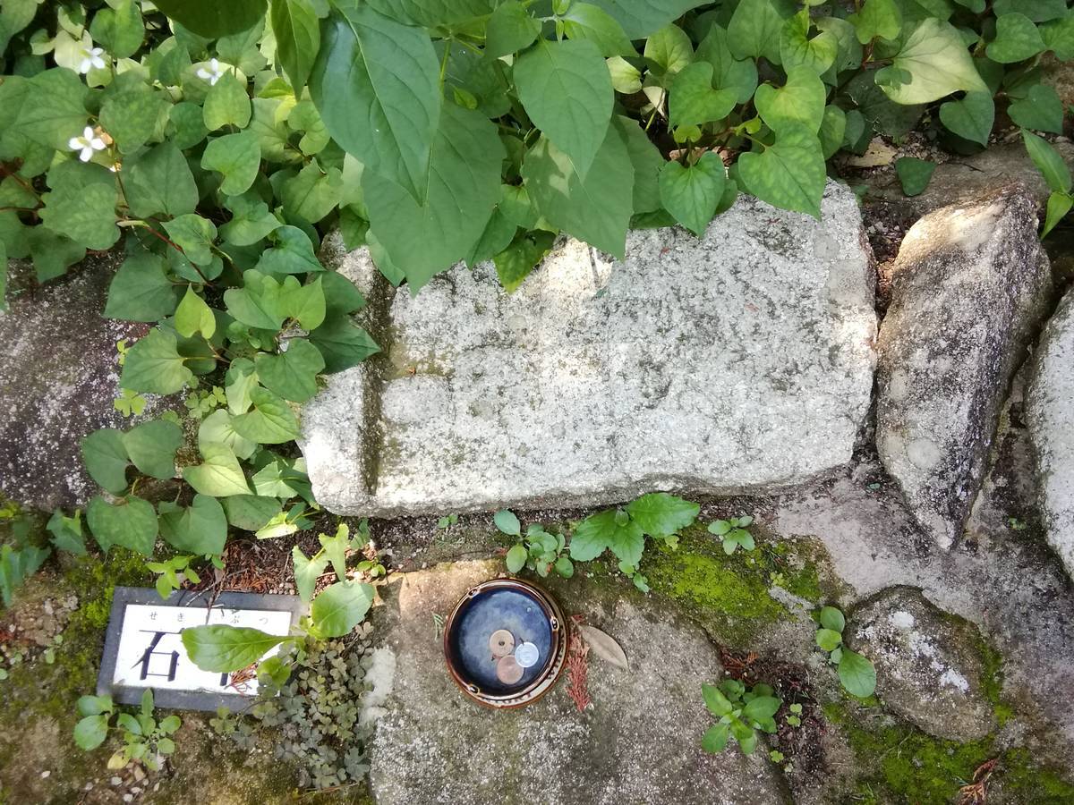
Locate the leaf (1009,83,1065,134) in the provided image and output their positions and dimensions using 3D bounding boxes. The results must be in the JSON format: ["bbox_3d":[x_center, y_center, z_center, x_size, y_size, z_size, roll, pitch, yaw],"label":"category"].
[{"bbox_3d":[0.461,-0.265,0.733,0.051,0.010,0.041,41,100,17],"label":"leaf"}]

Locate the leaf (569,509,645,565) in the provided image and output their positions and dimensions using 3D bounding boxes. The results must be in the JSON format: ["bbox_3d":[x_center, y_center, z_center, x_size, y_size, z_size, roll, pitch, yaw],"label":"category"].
[{"bbox_3d":[0.066,0.122,0.714,0.058,0.020,0.060,35,79,12],"label":"leaf"}]

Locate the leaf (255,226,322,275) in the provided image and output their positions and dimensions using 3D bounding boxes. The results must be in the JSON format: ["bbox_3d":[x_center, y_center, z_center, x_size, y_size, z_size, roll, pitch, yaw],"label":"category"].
[{"bbox_3d":[-0.218,-0.135,0.715,0.057,0.018,0.050,31,84,7],"label":"leaf"}]

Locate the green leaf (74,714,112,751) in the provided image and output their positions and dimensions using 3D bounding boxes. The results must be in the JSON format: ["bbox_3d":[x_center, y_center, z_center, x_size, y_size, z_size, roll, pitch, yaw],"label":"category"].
[{"bbox_3d":[-0.375,0.279,0.680,0.029,0.007,0.029,24,75,7],"label":"green leaf"}]

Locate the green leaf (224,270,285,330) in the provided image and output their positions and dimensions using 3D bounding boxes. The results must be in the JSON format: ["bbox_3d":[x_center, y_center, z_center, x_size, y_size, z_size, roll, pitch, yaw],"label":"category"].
[{"bbox_3d":[-0.261,-0.095,0.745,0.064,0.013,0.048,42,82,4],"label":"green leaf"}]

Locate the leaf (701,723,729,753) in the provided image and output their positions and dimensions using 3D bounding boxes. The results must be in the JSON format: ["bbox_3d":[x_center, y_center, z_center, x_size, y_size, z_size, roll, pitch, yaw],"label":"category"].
[{"bbox_3d":[0.142,0.271,0.650,0.017,0.007,0.028,36,83,9],"label":"leaf"}]

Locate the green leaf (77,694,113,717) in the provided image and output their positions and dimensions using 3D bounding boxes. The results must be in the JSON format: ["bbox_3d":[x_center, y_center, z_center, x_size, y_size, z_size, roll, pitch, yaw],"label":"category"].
[{"bbox_3d":[-0.372,0.256,0.680,0.030,0.008,0.019,-8,78,-1],"label":"green leaf"}]

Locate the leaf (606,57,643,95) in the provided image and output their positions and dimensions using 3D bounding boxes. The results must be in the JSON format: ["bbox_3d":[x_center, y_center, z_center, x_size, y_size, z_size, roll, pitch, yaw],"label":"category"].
[{"bbox_3d":[0.084,-0.325,0.800,0.045,0.012,0.036,7,95,4],"label":"leaf"}]

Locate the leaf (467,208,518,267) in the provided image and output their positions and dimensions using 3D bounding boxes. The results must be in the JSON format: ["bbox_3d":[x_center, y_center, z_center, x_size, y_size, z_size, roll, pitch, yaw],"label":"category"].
[{"bbox_3d":[-0.044,-0.152,0.735,0.041,0.014,0.061,24,89,-3],"label":"leaf"}]

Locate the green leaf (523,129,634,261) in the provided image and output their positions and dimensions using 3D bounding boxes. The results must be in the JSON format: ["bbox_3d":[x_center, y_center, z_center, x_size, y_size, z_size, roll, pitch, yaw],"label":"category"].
[{"bbox_3d":[0.035,-0.178,0.685,0.082,0.022,0.123,-28,87,-1],"label":"green leaf"}]

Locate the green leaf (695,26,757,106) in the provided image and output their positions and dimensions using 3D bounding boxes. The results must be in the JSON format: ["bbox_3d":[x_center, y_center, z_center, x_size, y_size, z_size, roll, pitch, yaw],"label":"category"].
[{"bbox_3d":[0.165,-0.297,0.710,0.059,0.014,0.071,2,89,11],"label":"green leaf"}]

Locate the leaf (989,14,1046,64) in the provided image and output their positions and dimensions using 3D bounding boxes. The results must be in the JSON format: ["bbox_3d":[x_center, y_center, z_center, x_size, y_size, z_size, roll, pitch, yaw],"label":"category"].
[{"bbox_3d":[0.475,-0.362,0.800,0.057,0.013,0.053,13,81,-1],"label":"leaf"}]

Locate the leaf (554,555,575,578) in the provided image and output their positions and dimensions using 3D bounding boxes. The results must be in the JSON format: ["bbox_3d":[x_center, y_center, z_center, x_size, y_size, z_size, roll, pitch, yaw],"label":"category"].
[{"bbox_3d":[0.024,0.141,0.695,0.016,0.005,0.020,-29,74,-6],"label":"leaf"}]

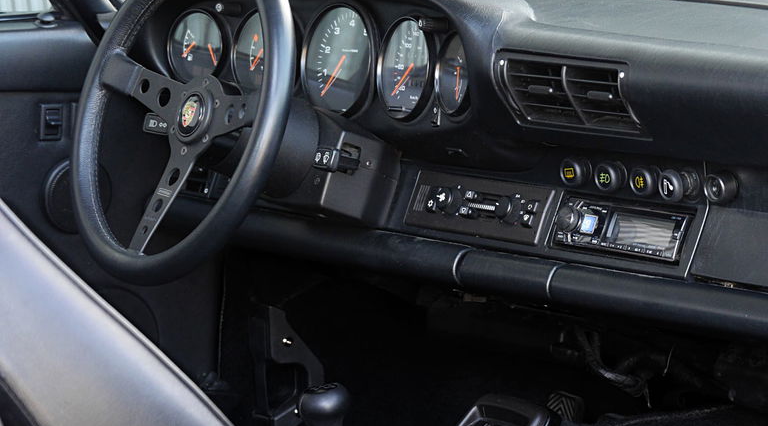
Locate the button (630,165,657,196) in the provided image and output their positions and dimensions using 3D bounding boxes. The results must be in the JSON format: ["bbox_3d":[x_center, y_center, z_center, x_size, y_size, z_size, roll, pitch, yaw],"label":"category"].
[{"bbox_3d":[0.254,-0.031,2.358,0.022,0.028,0.028,-6,10,-38],"label":"button"}]

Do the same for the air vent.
[{"bbox_3d":[0.190,-0.116,2.364,0.050,0.078,0.186,-22,19,-35],"label":"air vent"}]

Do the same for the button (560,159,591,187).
[{"bbox_3d":[0.195,-0.040,2.432,0.022,0.028,0.028,-6,10,-38],"label":"button"}]

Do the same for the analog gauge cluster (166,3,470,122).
[{"bbox_3d":[-0.065,-0.170,2.661,0.060,0.130,0.555,2,5,-39],"label":"analog gauge cluster"}]

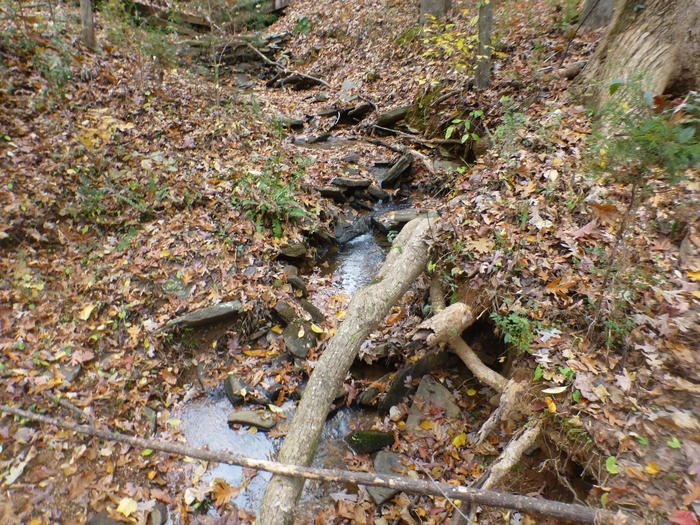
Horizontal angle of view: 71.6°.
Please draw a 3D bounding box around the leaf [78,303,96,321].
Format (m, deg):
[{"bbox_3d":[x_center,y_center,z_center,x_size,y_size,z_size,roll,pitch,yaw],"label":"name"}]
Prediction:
[{"bbox_3d":[-1.596,0.298,2.950,0.065,0.020,0.120,29,43,18],"label":"leaf"}]

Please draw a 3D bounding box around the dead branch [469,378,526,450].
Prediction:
[{"bbox_3d":[0.622,0.640,2.050,0.319,0.070,0.075,-48,36,-11],"label":"dead branch"}]

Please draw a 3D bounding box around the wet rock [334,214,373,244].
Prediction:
[{"bbox_3d":[0.028,-0.265,3.900,0.300,0.170,0.250,0,19,0],"label":"wet rock"}]

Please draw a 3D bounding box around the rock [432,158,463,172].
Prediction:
[{"bbox_3d":[0.834,-0.830,4.150,0.280,0.090,0.200,0,19,0],"label":"rock"}]

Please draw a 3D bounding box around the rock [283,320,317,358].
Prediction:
[{"bbox_3d":[-0.286,0.436,2.750,0.190,0.140,0.170,0,19,0],"label":"rock"}]

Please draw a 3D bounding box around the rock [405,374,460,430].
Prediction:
[{"bbox_3d":[0.456,0.764,2.650,0.270,0.080,0.310,0,39,0],"label":"rock"}]

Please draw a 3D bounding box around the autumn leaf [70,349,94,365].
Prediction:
[{"bbox_3d":[-1.488,0.523,2.700,0.110,0.020,0.090,7,33,-4],"label":"autumn leaf"}]

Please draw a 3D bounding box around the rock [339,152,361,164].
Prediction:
[{"bbox_3d":[0.006,-1.200,5.600,0.220,0.080,0.180,0,29,0],"label":"rock"}]

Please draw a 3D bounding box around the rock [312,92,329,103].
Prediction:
[{"bbox_3d":[-0.419,-2.346,6.900,0.220,0.110,0.200,0,19,0],"label":"rock"}]

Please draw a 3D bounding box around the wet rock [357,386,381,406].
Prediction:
[{"bbox_3d":[0.105,0.759,2.750,0.135,0.075,0.110,0,21,0],"label":"wet rock"}]

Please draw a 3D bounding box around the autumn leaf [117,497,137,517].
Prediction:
[{"bbox_3d":[-0.894,0.980,1.950,0.085,0.020,0.095,0,19,0],"label":"autumn leaf"}]

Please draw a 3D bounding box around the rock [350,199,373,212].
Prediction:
[{"bbox_3d":[0.110,-0.546,4.650,0.200,0.080,0.150,0,21,0],"label":"rock"}]

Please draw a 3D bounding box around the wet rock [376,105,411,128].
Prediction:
[{"bbox_3d":[0.538,-1.805,6.000,0.400,0.220,0.250,0,19,0],"label":"wet rock"}]

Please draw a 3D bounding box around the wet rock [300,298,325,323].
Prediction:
[{"bbox_3d":[-0.194,0.246,2.500,0.075,0.060,0.183,-14,32,-34],"label":"wet rock"}]

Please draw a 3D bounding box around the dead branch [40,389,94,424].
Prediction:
[{"bbox_3d":[-1.299,0.669,2.240,0.320,0.035,0.035,25,26,15],"label":"dead branch"}]

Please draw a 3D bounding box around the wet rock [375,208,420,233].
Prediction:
[{"bbox_3d":[0.431,-0.381,4.400,0.410,0.110,0.260,0,21,0],"label":"wet rock"}]

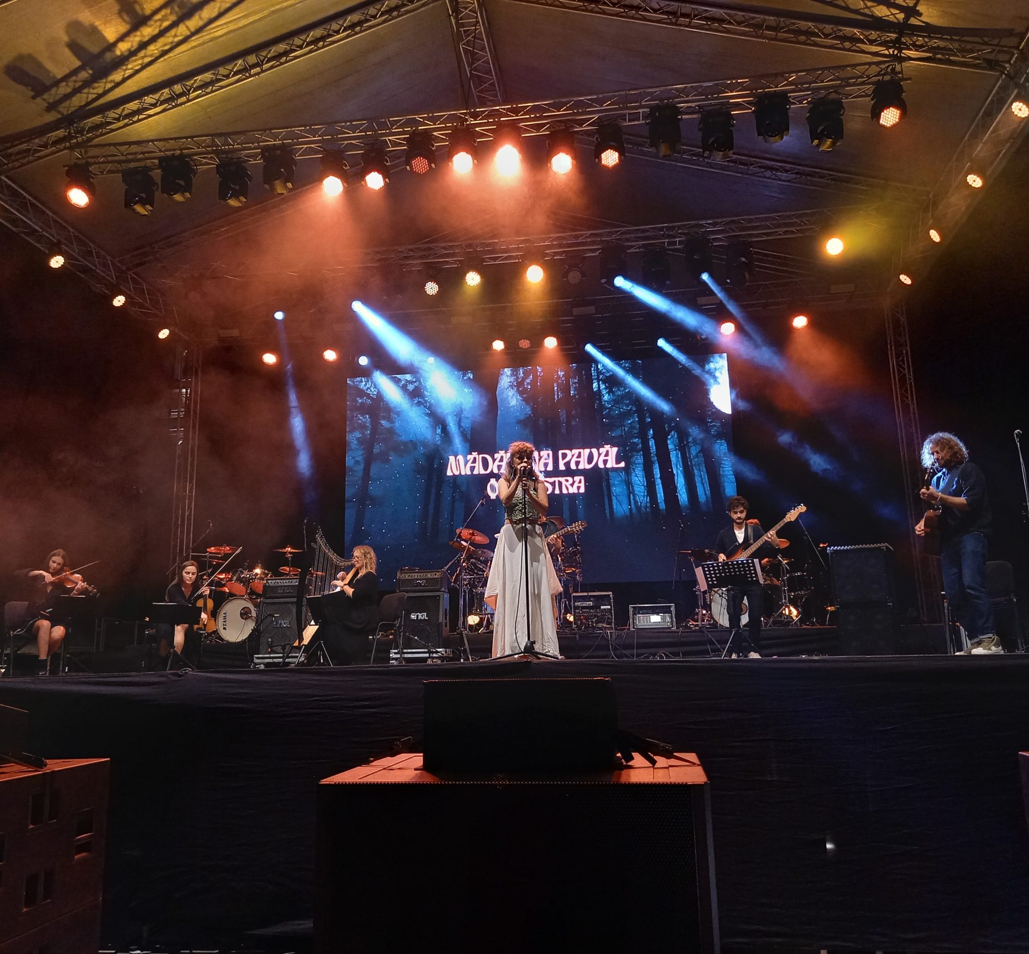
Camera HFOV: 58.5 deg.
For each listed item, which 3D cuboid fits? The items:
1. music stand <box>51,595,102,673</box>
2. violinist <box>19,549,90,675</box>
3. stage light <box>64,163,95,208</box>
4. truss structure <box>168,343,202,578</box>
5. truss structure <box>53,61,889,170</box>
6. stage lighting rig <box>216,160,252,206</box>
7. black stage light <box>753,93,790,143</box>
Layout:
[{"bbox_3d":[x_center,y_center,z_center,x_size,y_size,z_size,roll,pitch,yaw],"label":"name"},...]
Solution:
[{"bbox_3d":[-4.083,1.477,8.550,0.480,0.750,0.420,5,-14,-29],"label":"music stand"},{"bbox_3d":[-4.655,1.349,9.265,0.660,1.270,0.780,8,-15,-39],"label":"violinist"},{"bbox_3d":[-5.401,-3.625,11.412,0.350,0.460,0.280,-2,-12,4],"label":"stage light"},{"bbox_3d":[-5.847,0.432,16.350,0.290,5.800,0.290,-3,-12,7],"label":"truss structure"},{"bbox_3d":[-0.605,-4.186,10.961,10.005,0.300,0.300,-3,-12,8],"label":"truss structure"},{"bbox_3d":[-3.448,-3.590,11.281,0.370,0.530,0.310,-3,-11,8],"label":"stage lighting rig"},{"bbox_3d":[2.880,-4.018,10.300,0.370,0.500,0.290,-3,-12,8],"label":"black stage light"}]

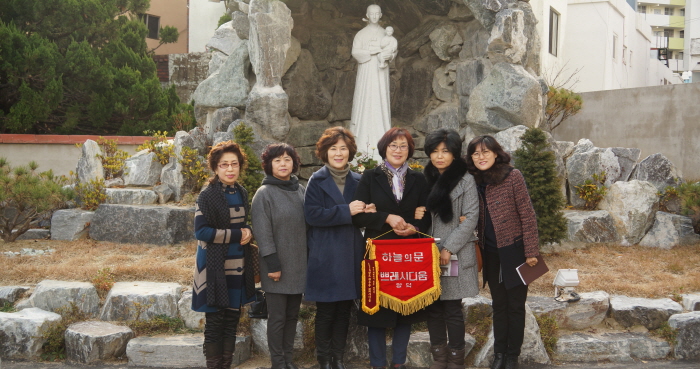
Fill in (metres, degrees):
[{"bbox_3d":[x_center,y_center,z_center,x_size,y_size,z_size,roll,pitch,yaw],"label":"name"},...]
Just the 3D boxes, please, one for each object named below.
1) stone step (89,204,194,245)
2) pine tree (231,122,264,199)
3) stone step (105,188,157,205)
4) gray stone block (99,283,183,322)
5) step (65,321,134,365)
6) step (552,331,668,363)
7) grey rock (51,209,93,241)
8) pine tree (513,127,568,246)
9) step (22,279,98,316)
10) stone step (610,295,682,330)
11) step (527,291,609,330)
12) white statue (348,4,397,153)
[{"bbox_3d":[-2.135,0.393,8.035,0.950,0.360,0.500,2,3,18],"label":"stone step"},{"bbox_3d":[-1.040,-0.006,7.612,0.480,1.190,0.480,1,3,0],"label":"pine tree"},{"bbox_3d":[-2.362,0.120,8.401,0.560,0.160,0.360,1,3,8],"label":"stone step"},{"bbox_3d":[-1.551,0.876,5.848,0.550,0.210,0.420,1,3,8],"label":"gray stone block"},{"bbox_3d":[-1.718,1.110,5.475,0.450,0.195,0.380,1,4,0],"label":"step"},{"bbox_3d":[1.884,1.182,5.711,0.800,0.150,0.310,1,4,-7],"label":"step"},{"bbox_3d":[-2.855,0.398,7.966,0.420,0.300,0.380,1,3,5],"label":"grey rock"},{"bbox_3d":[1.923,0.014,7.763,0.520,1.180,0.520,1,4,0],"label":"pine tree"},{"bbox_3d":[-2.173,0.851,5.951,0.530,0.215,0.400,1,4,0],"label":"step"},{"bbox_3d":[2.308,0.990,6.072,0.510,0.180,0.380,1,3,8],"label":"stone step"},{"bbox_3d":[1.619,0.959,6.000,0.630,0.210,0.460,1,4,-6],"label":"step"},{"bbox_3d":[0.256,-1.117,8.647,0.540,1.700,0.450,1,4,0],"label":"white statue"}]

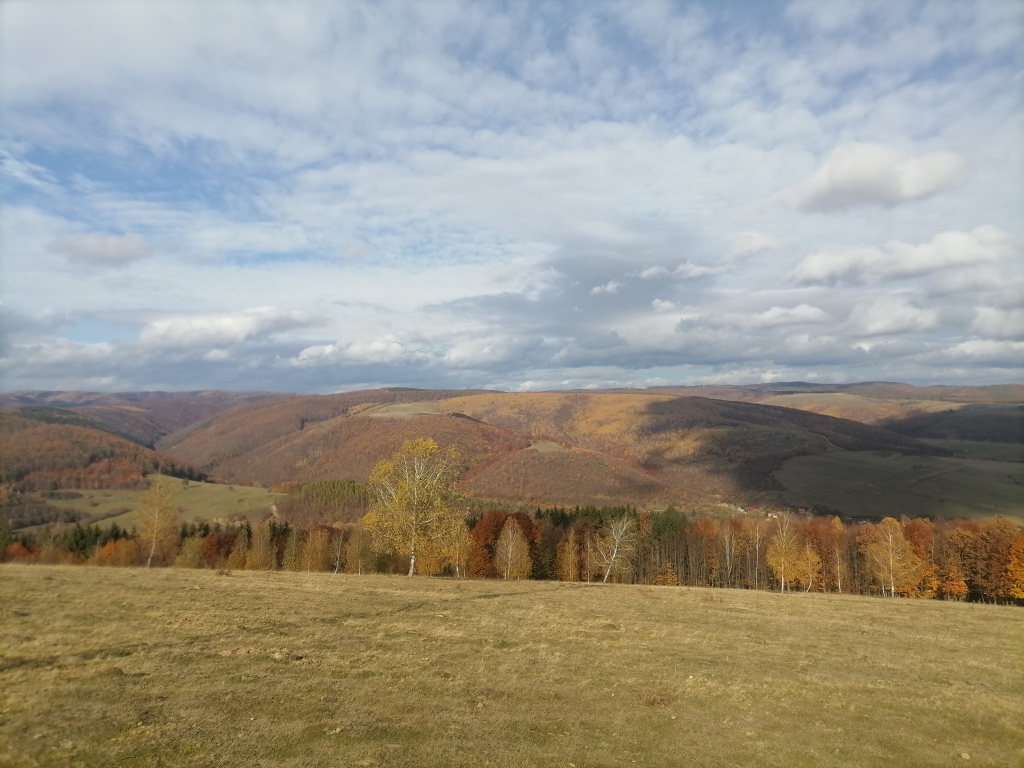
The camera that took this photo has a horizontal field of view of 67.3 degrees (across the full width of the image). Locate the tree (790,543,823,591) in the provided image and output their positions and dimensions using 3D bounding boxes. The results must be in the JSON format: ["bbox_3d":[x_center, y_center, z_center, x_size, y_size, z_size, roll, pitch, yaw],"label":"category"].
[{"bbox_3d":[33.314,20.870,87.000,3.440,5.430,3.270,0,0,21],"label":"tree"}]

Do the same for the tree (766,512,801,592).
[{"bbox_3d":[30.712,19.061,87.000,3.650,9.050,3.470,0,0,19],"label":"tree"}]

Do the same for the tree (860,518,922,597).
[{"bbox_3d":[42.435,19.429,86.000,6.590,8.780,6.260,0,-1,26],"label":"tree"}]

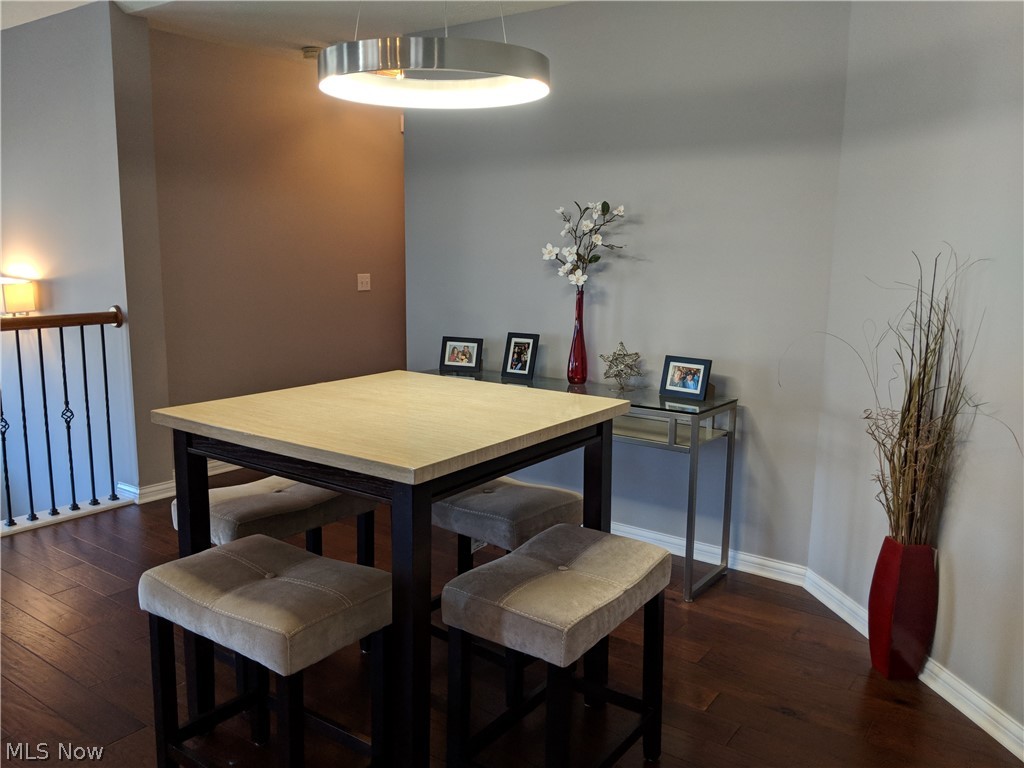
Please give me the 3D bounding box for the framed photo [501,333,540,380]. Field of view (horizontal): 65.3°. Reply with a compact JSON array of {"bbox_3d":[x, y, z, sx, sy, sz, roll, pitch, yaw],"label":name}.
[{"bbox_3d":[0.045,-0.132,3.783,0.171,0.213,0.062,6,4,31],"label":"framed photo"}]

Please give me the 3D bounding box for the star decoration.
[{"bbox_3d":[0.479,-0.076,3.470,0.182,0.208,0.100,2,9,10],"label":"star decoration"}]

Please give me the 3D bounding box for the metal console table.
[{"bbox_3d":[0.196,0.380,3.619,1.511,0.748,0.379,7,11,35],"label":"metal console table"}]

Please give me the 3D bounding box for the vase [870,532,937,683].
[{"bbox_3d":[1.251,0.716,2.561,0.147,0.447,0.147,0,9,-5],"label":"vase"}]

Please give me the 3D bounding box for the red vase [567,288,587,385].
[{"bbox_3d":[0.304,-0.213,3.624,0.090,0.424,0.090,1,9,0],"label":"red vase"}]

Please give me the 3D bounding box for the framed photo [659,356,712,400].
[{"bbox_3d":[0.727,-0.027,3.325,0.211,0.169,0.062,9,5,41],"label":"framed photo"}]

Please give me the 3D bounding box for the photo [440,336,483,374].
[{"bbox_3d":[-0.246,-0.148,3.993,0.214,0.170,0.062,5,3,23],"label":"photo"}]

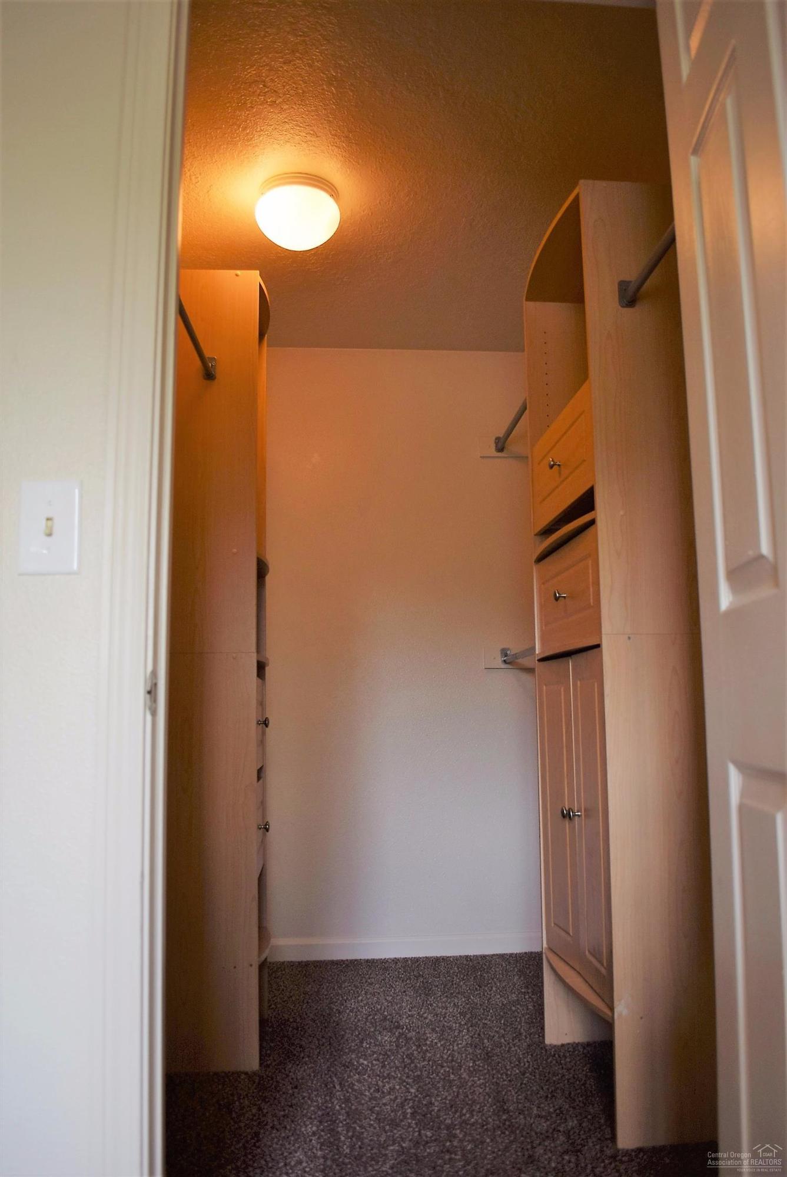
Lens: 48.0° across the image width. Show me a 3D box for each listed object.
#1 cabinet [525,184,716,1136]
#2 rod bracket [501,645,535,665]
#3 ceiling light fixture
[{"bbox_3d":[0.598,0.135,2.244,0.380,2.136,0.600,0,-8,-5],"label":"cabinet"},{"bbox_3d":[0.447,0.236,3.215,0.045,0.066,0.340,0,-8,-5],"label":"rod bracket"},{"bbox_3d":[-0.261,-1.014,2.418,0.234,0.144,0.234,0,-8,-5],"label":"ceiling light fixture"}]

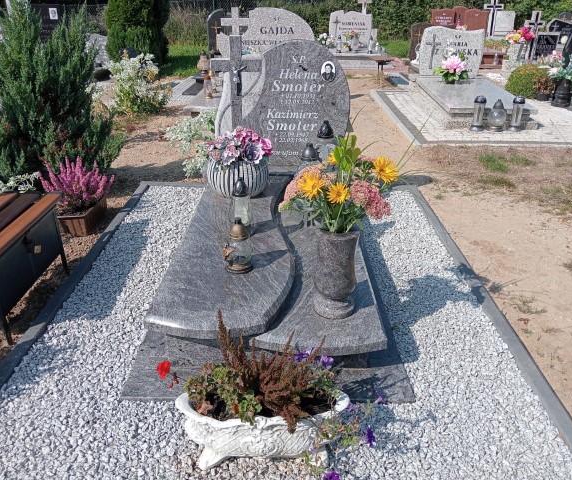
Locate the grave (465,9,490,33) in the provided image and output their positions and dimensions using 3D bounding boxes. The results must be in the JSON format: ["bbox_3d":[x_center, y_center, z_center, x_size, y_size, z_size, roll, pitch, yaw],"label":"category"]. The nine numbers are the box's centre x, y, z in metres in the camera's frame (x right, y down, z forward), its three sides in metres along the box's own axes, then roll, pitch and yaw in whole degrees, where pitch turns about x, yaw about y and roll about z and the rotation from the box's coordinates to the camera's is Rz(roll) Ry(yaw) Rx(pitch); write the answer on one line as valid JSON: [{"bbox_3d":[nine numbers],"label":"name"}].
[{"bbox_3d":[4.304,-4.782,11.671,0.625,0.756,0.141,0,25,0],"label":"grave"}]

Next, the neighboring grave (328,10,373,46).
[{"bbox_3d":[1.331,-4.317,10.664,0.877,0.746,0.141,0,25,0],"label":"neighboring grave"}]

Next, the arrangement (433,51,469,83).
[{"bbox_3d":[2.350,-2.440,7.333,0.420,0.405,0.400,0,25,0],"label":"arrangement"}]

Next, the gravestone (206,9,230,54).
[{"bbox_3d":[-1.250,-4.004,9.942,0.500,0.822,0.120,0,25,0],"label":"gravestone"}]

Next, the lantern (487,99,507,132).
[{"bbox_3d":[2.317,-1.365,5.626,0.195,0.334,0.195,0,25,0],"label":"lantern"}]

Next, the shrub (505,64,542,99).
[{"bbox_3d":[3.606,-2.417,7.827,0.470,0.439,0.450,0,25,0],"label":"shrub"}]

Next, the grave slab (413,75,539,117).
[{"bbox_3d":[2.278,-1.863,6.579,0.958,0.081,1.996,0,25,0],"label":"grave slab"}]

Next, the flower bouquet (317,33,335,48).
[{"bbox_3d":[0.800,-3.880,10.200,0.343,0.312,0.302,0,25,0],"label":"flower bouquet"}]

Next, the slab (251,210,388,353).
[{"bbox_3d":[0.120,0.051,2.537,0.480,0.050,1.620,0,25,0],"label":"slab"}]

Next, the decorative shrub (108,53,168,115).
[{"bbox_3d":[-1.883,-2.008,6.580,0.700,0.655,0.660,0,25,0],"label":"decorative shrub"}]

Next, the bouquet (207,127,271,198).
[{"bbox_3d":[-0.265,-0.458,3.009,0.373,0.363,0.353,0,25,0],"label":"bouquet"}]

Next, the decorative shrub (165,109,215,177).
[{"bbox_3d":[-0.783,-0.818,4.307,0.430,0.420,0.430,0,25,0],"label":"decorative shrub"}]

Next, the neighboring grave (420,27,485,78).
[{"bbox_3d":[2.489,-2.820,7.750,0.900,0.708,0.110,2,25,3],"label":"neighboring grave"}]

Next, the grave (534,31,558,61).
[{"bbox_3d":[4.995,-3.638,9.867,0.464,0.554,0.121,0,25,0],"label":"grave"}]

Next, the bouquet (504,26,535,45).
[{"bbox_3d":[4.076,-3.556,9.017,0.504,0.312,0.363,0,25,0],"label":"bouquet"}]

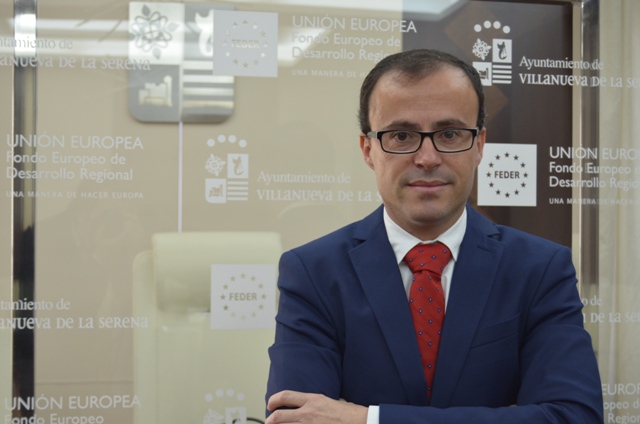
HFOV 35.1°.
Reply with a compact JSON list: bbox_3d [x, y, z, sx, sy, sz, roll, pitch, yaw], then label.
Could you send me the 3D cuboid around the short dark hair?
[{"bbox_3d":[0.150,-0.154,1.475,0.180,0.165,0.188,-1,2,2],"label":"short dark hair"}]

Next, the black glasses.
[{"bbox_3d":[0.146,-0.094,1.415,0.146,0.041,0.138,-1,2,2],"label":"black glasses"}]

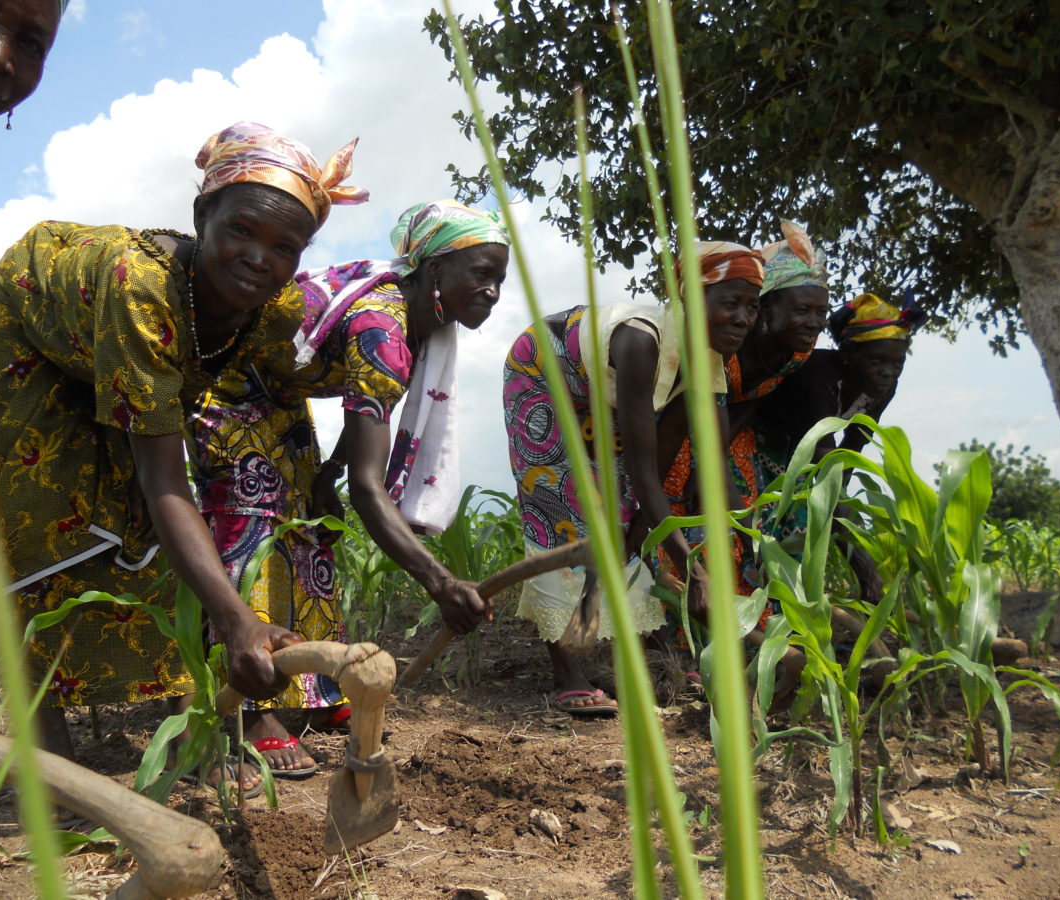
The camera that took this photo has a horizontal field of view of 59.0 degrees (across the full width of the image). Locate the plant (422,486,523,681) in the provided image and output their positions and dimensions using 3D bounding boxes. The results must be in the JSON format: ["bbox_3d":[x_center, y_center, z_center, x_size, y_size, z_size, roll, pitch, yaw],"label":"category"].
[{"bbox_3d":[-0.198,0.457,3.200,0.360,0.660,0.360,0,-6,0],"label":"plant"}]

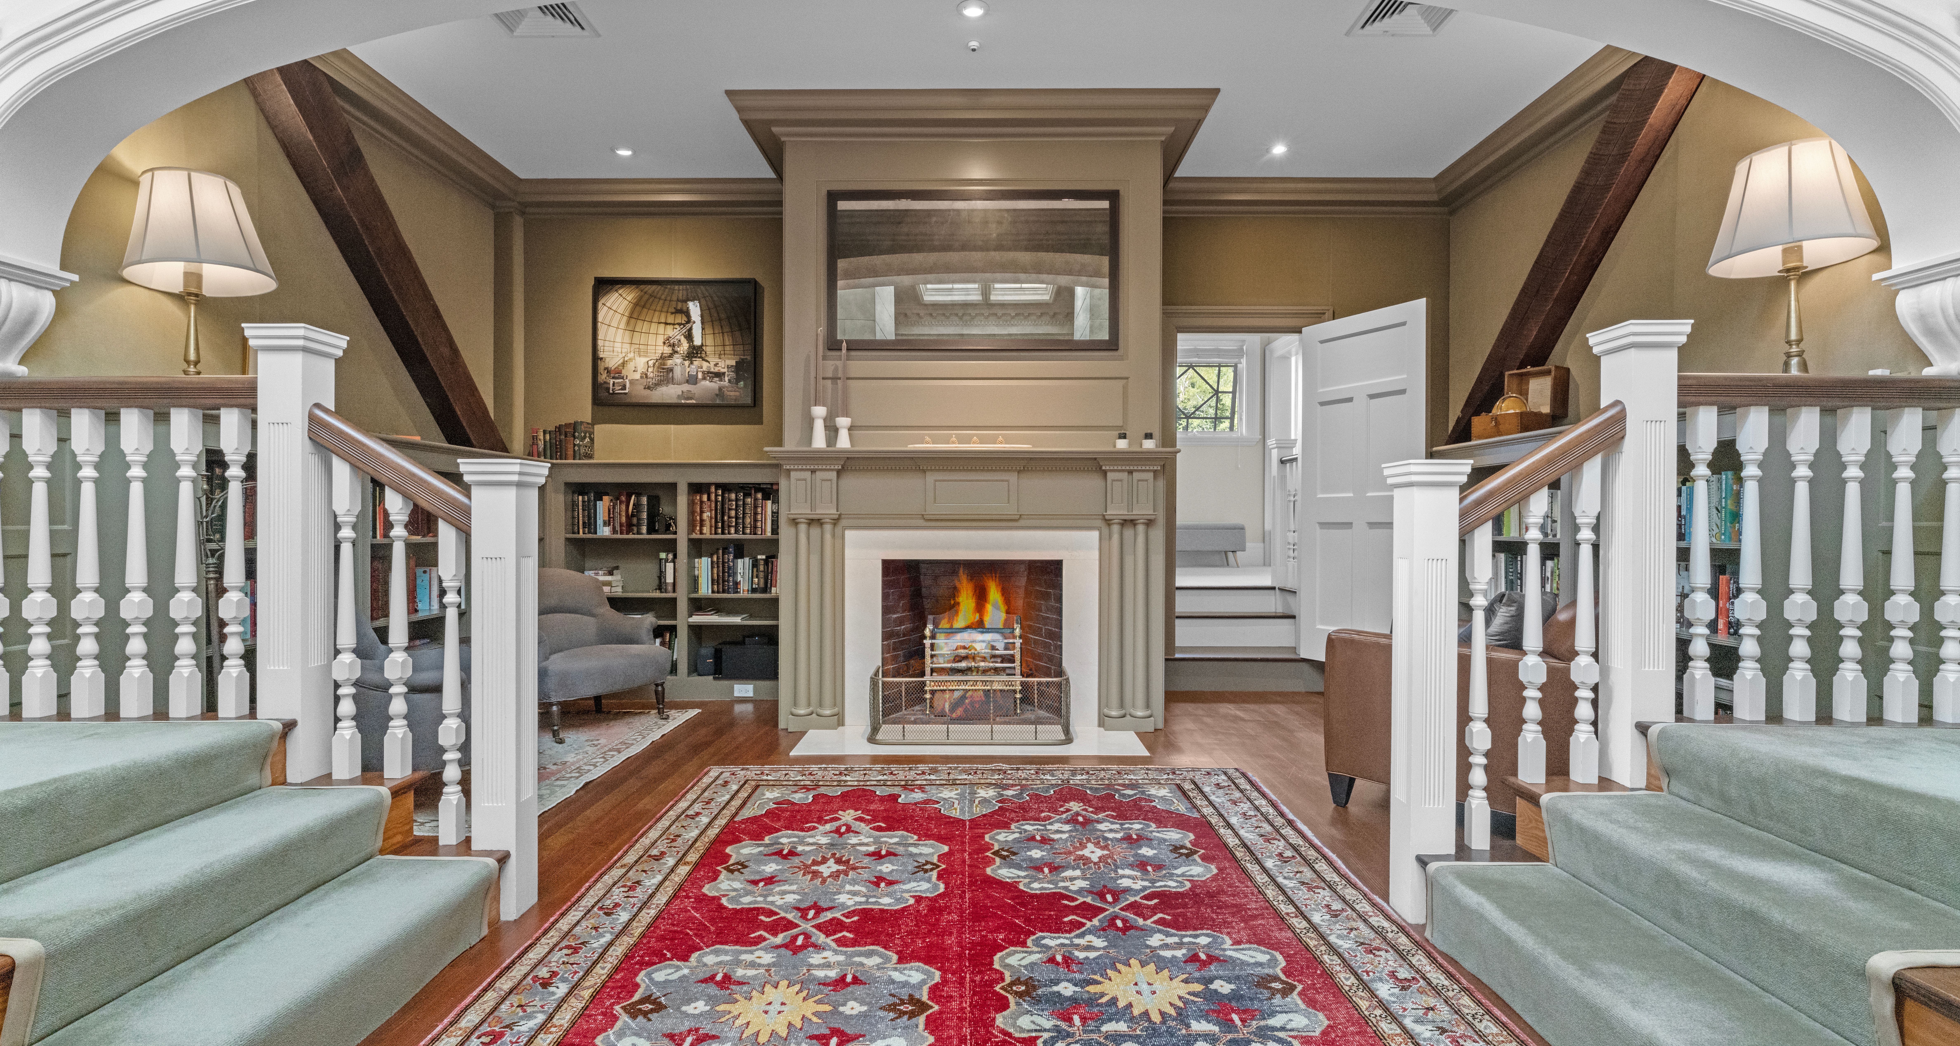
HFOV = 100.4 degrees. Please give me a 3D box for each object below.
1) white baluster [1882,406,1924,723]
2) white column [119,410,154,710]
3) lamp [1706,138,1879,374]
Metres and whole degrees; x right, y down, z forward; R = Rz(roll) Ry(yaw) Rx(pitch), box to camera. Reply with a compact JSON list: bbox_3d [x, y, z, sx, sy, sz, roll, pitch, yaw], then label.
[{"bbox_3d":[2.473,0.114,2.190,0.046,0.840,0.046,0,0,0],"label":"white baluster"},{"bbox_3d":[-2.259,0.108,2.190,0.043,0.820,0.043,0,0,-1],"label":"white column"},{"bbox_3d":[2.490,-0.735,2.500,0.385,0.770,0.385,0,0,0],"label":"lamp"}]

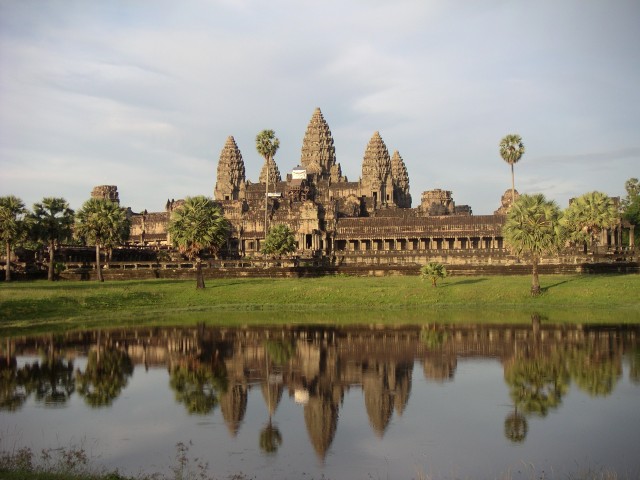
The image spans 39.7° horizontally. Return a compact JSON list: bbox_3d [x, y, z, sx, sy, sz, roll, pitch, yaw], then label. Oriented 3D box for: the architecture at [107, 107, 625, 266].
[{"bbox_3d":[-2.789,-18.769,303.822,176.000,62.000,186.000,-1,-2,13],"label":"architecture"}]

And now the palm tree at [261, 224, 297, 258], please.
[{"bbox_3d":[-6.662,0.329,146.000,5.593,6.087,5.593,-1,-2,0],"label":"palm tree"}]

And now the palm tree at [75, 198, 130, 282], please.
[{"bbox_3d":[-24.620,0.056,100.000,5.972,9.465,5.972,-1,-2,0],"label":"palm tree"}]

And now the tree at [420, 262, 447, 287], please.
[{"bbox_3d":[10.615,3.250,83.000,2.432,2.291,2.432,-1,-2,0],"label":"tree"}]

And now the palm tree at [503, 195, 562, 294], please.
[{"bbox_3d":[19.080,0.358,79.500,5.285,9.226,5.285,-1,-2,0],"label":"palm tree"}]

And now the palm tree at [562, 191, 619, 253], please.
[{"bbox_3d":[35.792,-2.142,117.000,7.119,8.767,7.119,-1,-2,0],"label":"palm tree"}]

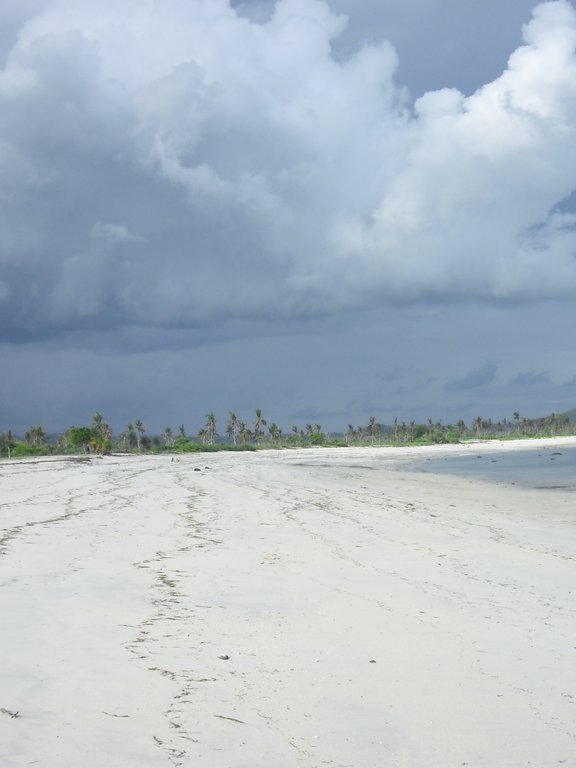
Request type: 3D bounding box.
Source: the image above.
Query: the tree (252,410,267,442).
[{"bbox_3d":[-9.160,13.960,365.000,4.600,12.010,4.600,-1,-3,0],"label":"tree"}]

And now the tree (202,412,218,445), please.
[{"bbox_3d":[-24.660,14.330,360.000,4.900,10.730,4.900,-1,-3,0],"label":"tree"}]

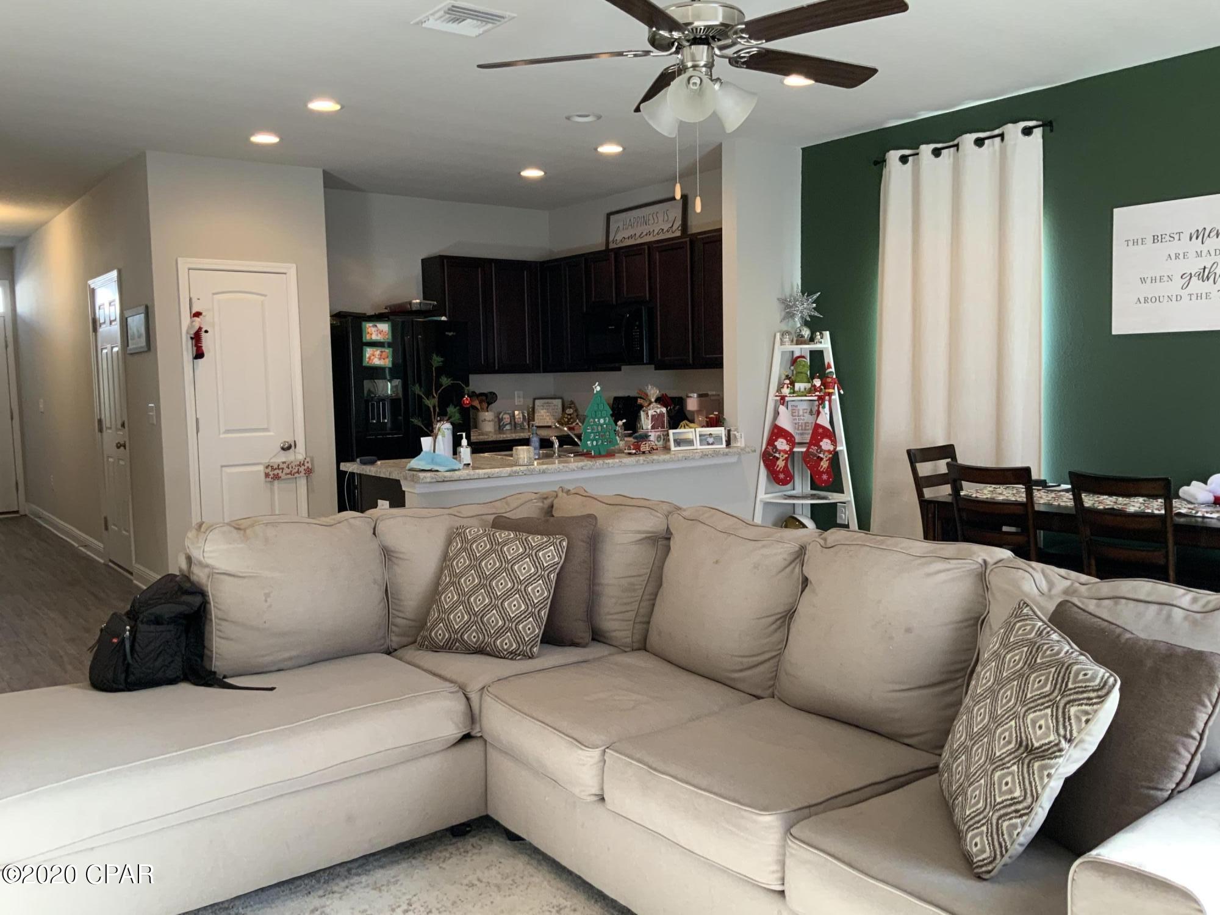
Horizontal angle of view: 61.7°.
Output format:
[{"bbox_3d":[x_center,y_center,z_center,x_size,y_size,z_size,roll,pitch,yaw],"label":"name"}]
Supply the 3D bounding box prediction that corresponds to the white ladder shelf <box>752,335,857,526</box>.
[{"bbox_3d":[1.194,0.043,6.209,0.700,1.590,0.420,-1,5,8],"label":"white ladder shelf"}]

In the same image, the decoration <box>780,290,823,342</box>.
[{"bbox_3d":[1.178,-0.878,6.300,0.270,0.330,0.170,-1,5,8],"label":"decoration"}]

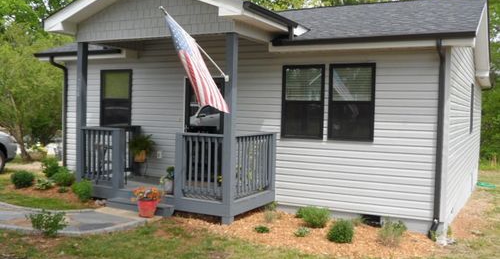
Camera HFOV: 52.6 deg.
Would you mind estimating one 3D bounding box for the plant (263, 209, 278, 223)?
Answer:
[{"bbox_3d":[0.355,1.384,8.276,0.237,0.237,0.227,1,2,0],"label":"plant"}]

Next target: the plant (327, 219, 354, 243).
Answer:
[{"bbox_3d":[1.262,1.409,7.050,0.370,0.320,0.360,3,2,27],"label":"plant"}]

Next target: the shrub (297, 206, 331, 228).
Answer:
[{"bbox_3d":[1.034,1.410,8.100,0.500,0.340,0.440,3,2,27],"label":"shrub"}]

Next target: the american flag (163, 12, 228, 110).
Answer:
[{"bbox_3d":[-0.660,-0.839,6.654,0.435,1.216,0.929,2,2,26],"label":"american flag"}]

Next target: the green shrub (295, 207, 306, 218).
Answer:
[{"bbox_3d":[0.884,1.425,8.680,0.270,0.220,0.250,3,2,27],"label":"green shrub"}]

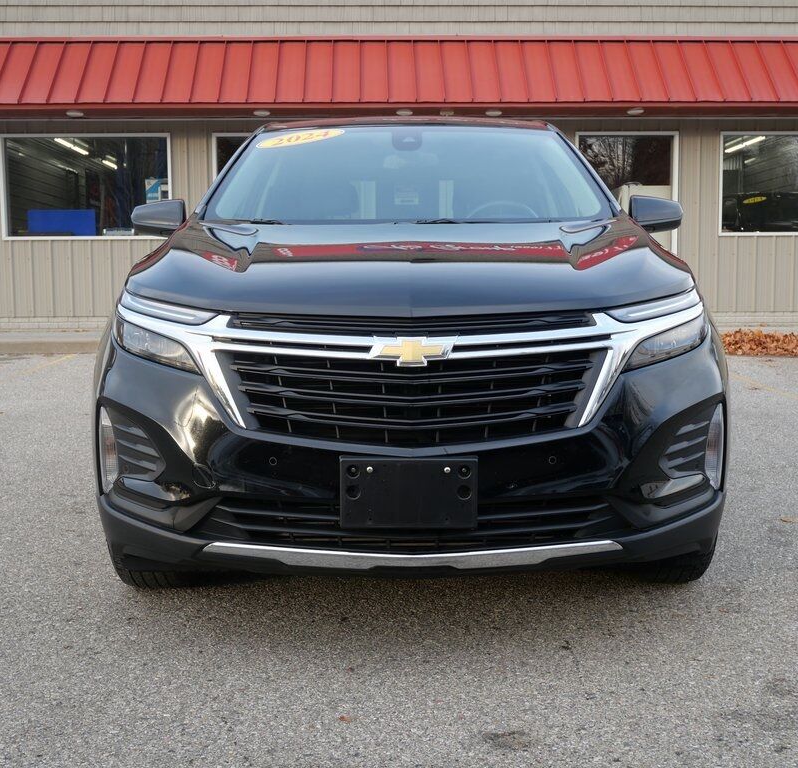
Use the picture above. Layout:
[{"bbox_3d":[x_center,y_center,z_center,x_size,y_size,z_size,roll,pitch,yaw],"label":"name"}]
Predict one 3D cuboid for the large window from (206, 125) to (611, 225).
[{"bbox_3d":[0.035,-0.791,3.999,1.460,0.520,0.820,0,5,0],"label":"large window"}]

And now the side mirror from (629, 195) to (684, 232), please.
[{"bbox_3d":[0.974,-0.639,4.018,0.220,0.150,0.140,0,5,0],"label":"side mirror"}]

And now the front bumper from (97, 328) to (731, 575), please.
[{"bbox_3d":[0.028,0.142,2.721,1.820,0.600,0.620,0,5,0],"label":"front bumper"}]

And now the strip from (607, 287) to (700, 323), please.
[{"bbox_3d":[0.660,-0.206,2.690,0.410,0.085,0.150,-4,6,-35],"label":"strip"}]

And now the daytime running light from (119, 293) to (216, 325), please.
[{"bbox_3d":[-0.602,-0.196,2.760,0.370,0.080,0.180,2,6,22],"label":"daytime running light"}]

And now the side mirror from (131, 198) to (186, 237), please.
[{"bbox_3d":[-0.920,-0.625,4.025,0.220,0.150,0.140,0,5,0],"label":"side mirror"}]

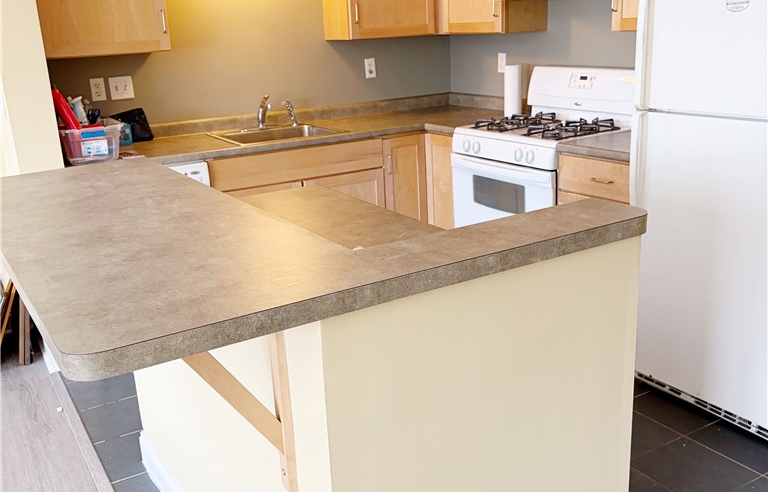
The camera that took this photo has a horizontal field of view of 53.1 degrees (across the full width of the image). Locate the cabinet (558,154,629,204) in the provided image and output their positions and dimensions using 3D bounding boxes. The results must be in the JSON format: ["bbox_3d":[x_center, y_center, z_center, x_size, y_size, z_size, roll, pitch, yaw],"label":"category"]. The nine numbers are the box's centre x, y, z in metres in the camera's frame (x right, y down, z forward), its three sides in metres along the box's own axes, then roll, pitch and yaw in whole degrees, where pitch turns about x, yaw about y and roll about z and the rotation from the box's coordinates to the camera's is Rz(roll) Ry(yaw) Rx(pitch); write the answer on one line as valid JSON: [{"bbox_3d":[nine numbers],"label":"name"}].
[{"bbox_3d":[1.228,0.002,3.497,0.625,0.877,0.511,-12,19,-29],"label":"cabinet"}]

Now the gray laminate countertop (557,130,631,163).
[{"bbox_3d":[1.199,-0.434,3.364,0.645,0.037,0.511,-12,19,-29],"label":"gray laminate countertop"}]

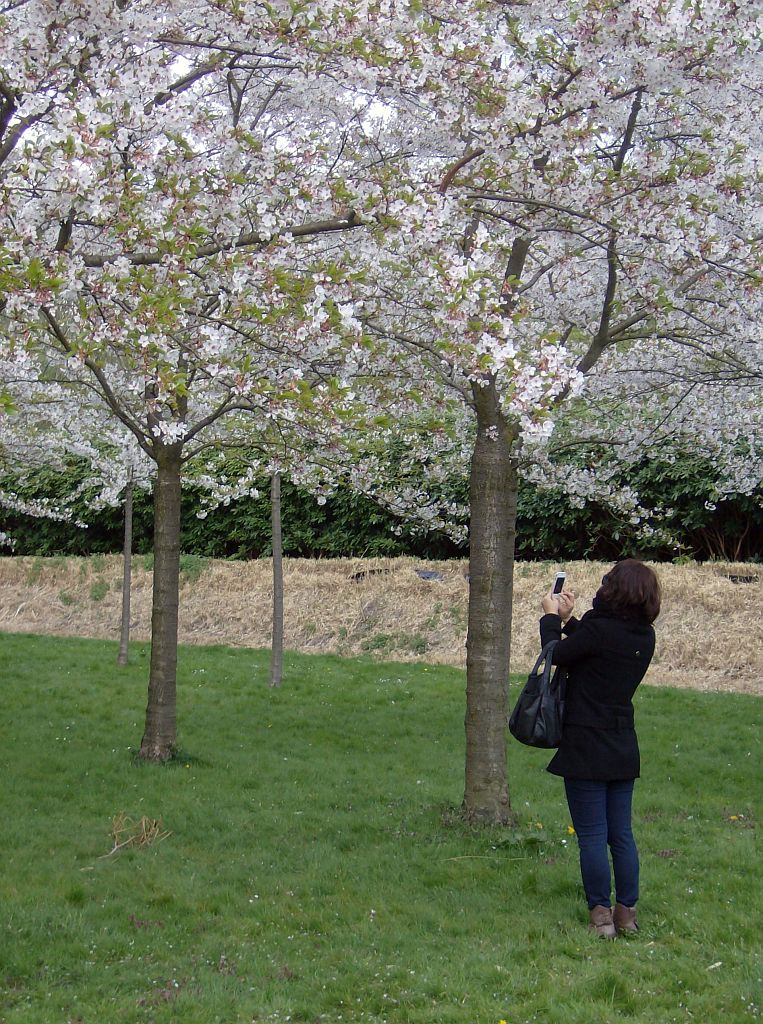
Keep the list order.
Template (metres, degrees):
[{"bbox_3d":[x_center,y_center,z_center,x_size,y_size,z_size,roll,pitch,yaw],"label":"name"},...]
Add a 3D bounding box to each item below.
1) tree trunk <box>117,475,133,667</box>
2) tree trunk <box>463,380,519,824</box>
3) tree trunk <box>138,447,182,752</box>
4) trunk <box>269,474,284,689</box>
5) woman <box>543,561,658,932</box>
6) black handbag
[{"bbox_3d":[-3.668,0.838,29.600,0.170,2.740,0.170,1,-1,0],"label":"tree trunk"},{"bbox_3d":[0.673,0.559,12.750,0.320,2.740,0.320,1,-1,0],"label":"tree trunk"},{"bbox_3d":[-1.731,0.718,16.400,0.280,2.500,0.280,1,-1,0],"label":"tree trunk"},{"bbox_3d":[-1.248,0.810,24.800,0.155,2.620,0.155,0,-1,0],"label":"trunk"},{"bbox_3d":[0.938,1.016,8.930,0.580,1.620,0.480,-1,-1,42],"label":"woman"},{"bbox_3d":[0.681,0.786,8.900,0.310,0.470,0.190,0,-1,12],"label":"black handbag"}]

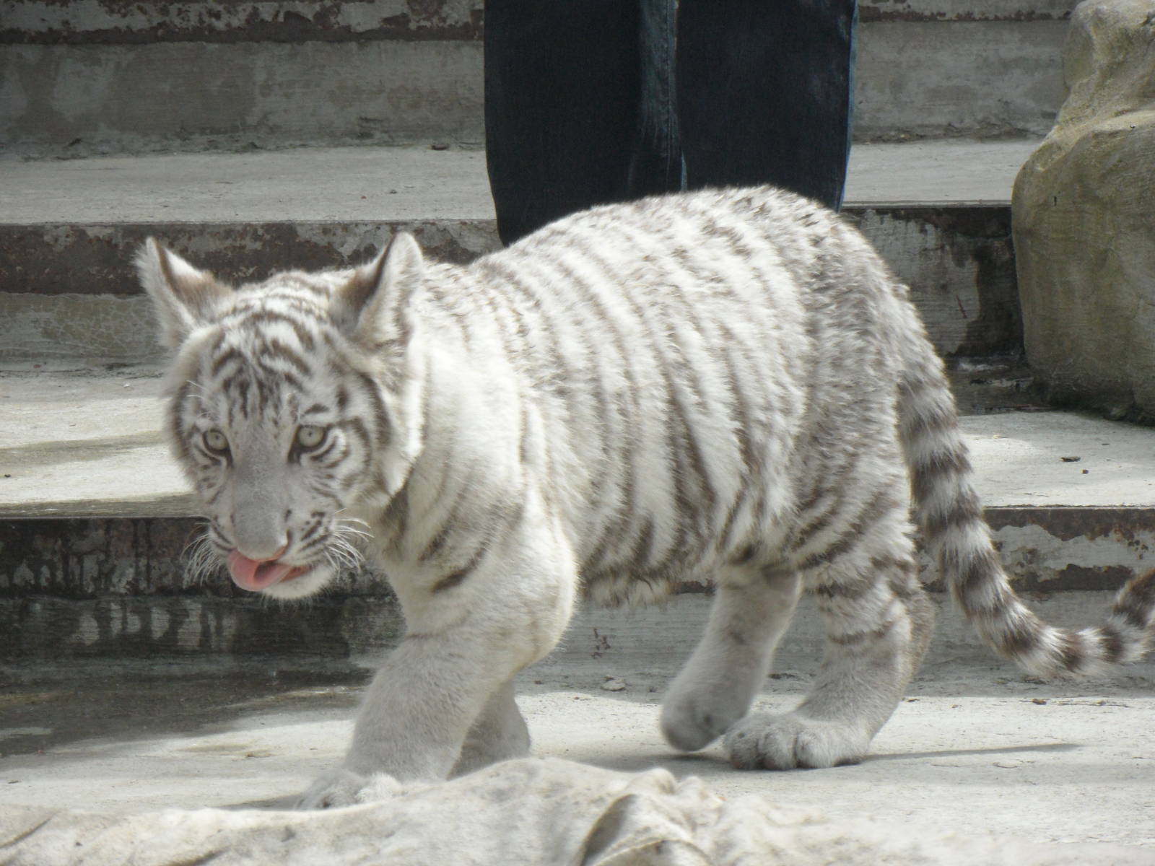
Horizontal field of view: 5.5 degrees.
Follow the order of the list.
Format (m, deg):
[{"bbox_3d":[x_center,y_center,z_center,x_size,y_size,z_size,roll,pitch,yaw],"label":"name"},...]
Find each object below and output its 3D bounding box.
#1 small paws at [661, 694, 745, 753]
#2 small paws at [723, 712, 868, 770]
[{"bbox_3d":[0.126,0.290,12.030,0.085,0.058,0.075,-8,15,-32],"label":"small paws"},{"bbox_3d":[0.218,0.307,12.000,0.125,0.052,0.095,-11,17,-42],"label":"small paws"}]

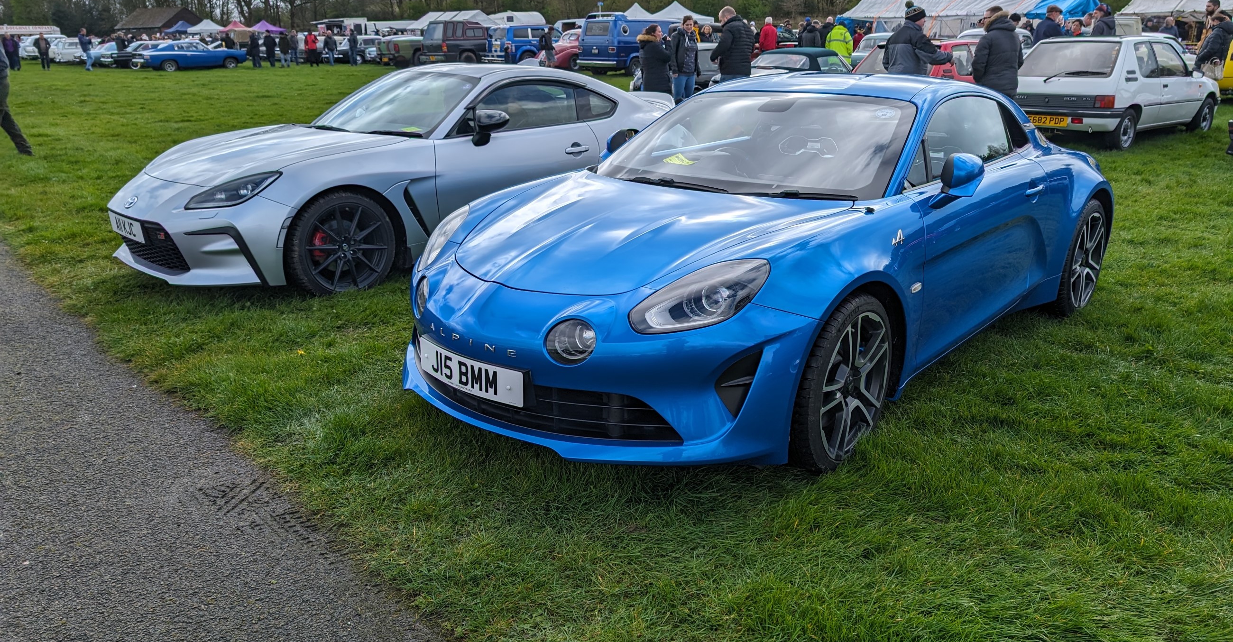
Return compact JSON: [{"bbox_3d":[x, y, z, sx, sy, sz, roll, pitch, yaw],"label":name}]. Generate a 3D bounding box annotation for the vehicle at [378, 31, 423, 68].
[{"bbox_3d":[-10.039,-14.969,46.636,2.000,1.860,5.600,17,25,41],"label":"vehicle"}]

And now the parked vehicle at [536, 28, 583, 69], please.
[{"bbox_3d":[-1.433,-12.024,38.037,1.780,1.680,4.600,17,25,42],"label":"parked vehicle"}]

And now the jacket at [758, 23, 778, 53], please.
[{"bbox_3d":[4.004,-7.388,22.410,0.530,0.730,0.350,0,18,2],"label":"jacket"}]

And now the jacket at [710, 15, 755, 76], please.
[{"bbox_3d":[1.549,-3.682,11.423,0.530,0.740,0.410,-17,25,-40],"label":"jacket"}]

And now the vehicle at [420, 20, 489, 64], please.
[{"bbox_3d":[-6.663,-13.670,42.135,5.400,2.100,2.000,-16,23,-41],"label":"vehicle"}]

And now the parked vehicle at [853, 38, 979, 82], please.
[{"bbox_3d":[5.720,-3.994,14.406,3.700,1.360,1.570,-14,23,-34],"label":"parked vehicle"}]

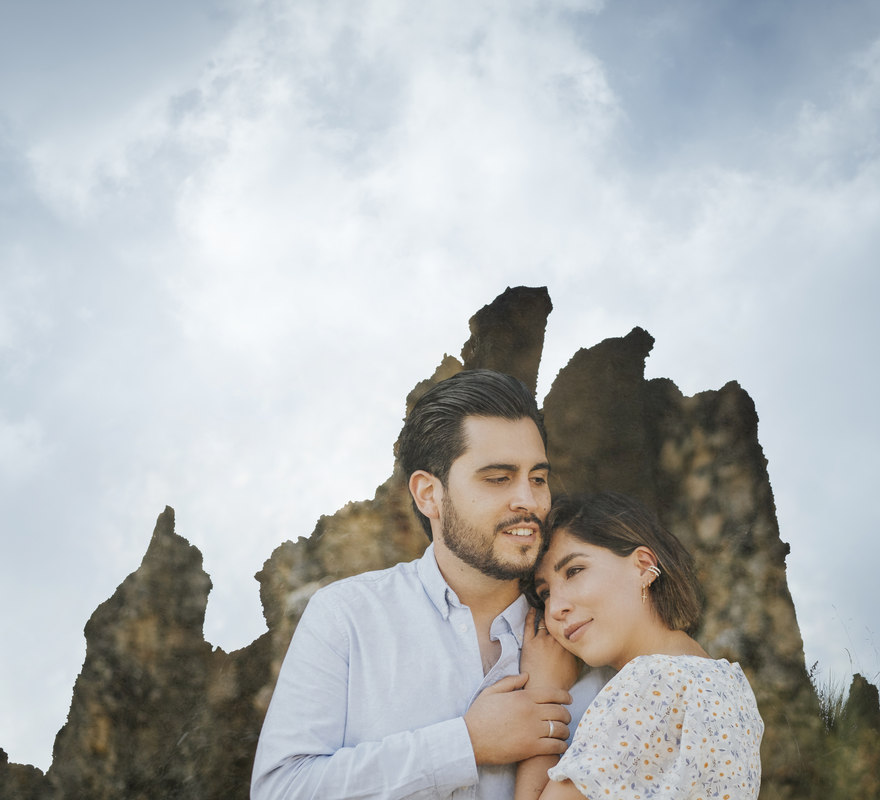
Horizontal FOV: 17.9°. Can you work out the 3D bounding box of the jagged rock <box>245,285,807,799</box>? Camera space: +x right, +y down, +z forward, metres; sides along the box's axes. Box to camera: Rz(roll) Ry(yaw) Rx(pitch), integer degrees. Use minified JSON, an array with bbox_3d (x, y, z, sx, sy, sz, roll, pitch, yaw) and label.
[{"bbox_3d":[0.405,0.636,12.000,2.400,2.250,1.400,0,-6,0],"label":"jagged rock"}]

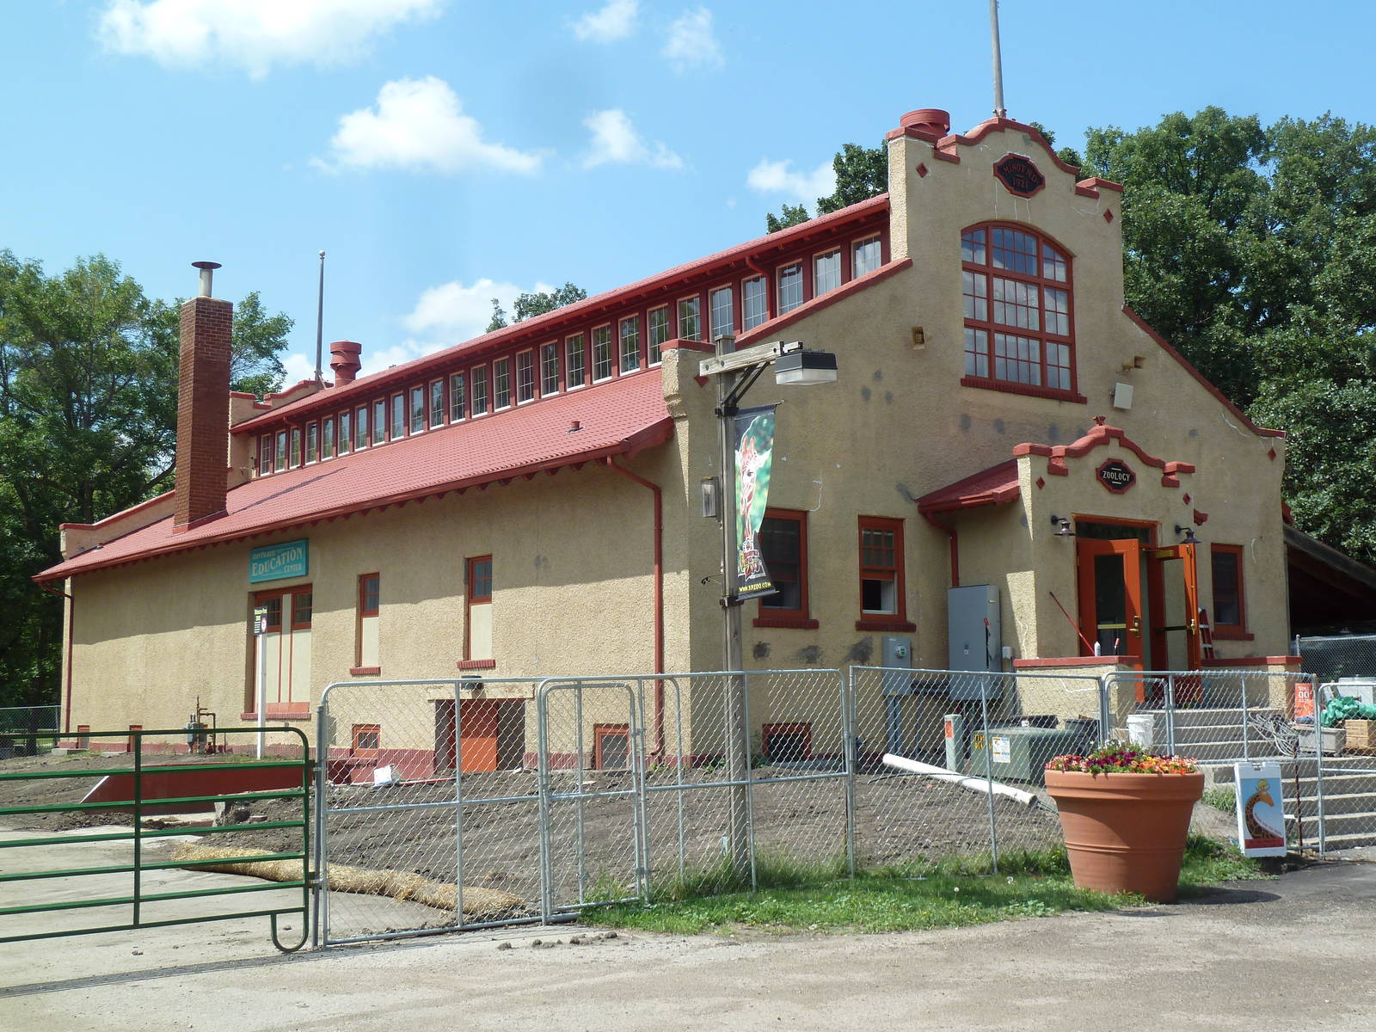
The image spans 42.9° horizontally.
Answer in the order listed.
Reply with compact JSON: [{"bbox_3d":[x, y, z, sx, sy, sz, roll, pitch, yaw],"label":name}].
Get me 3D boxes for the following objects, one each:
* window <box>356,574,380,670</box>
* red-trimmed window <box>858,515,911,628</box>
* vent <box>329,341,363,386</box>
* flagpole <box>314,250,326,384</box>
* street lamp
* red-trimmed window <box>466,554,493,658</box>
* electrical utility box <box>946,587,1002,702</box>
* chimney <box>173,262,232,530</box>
[{"bbox_3d":[-4.728,1.571,26.165,0.160,1.418,0.749,4,-8,-36],"label":"window"},{"bbox_3d":[2.404,0.715,21.584,0.955,1.411,0.160,4,-8,-36],"label":"red-trimmed window"},{"bbox_3d":[-7.882,-3.522,40.317,0.730,1.074,0.730,-1,-6,0],"label":"vent"},{"bbox_3d":[-8.719,-4.657,41.558,0.180,3.349,0.180,4,-8,-36],"label":"flagpole"},{"bbox_3d":[0.659,0.708,14.864,0.390,4.770,1.520,4,-8,-36],"label":"street lamp"},{"bbox_3d":[-2.764,1.239,23.546,0.160,1.412,0.749,4,-8,-36],"label":"red-trimmed window"},{"bbox_3d":[3.542,1.568,21.606,0.230,1.390,0.660,4,-8,-36],"label":"electrical utility box"},{"bbox_3d":[-9.005,-2.226,32.709,0.719,5.100,0.719,4,-8,-36],"label":"chimney"}]

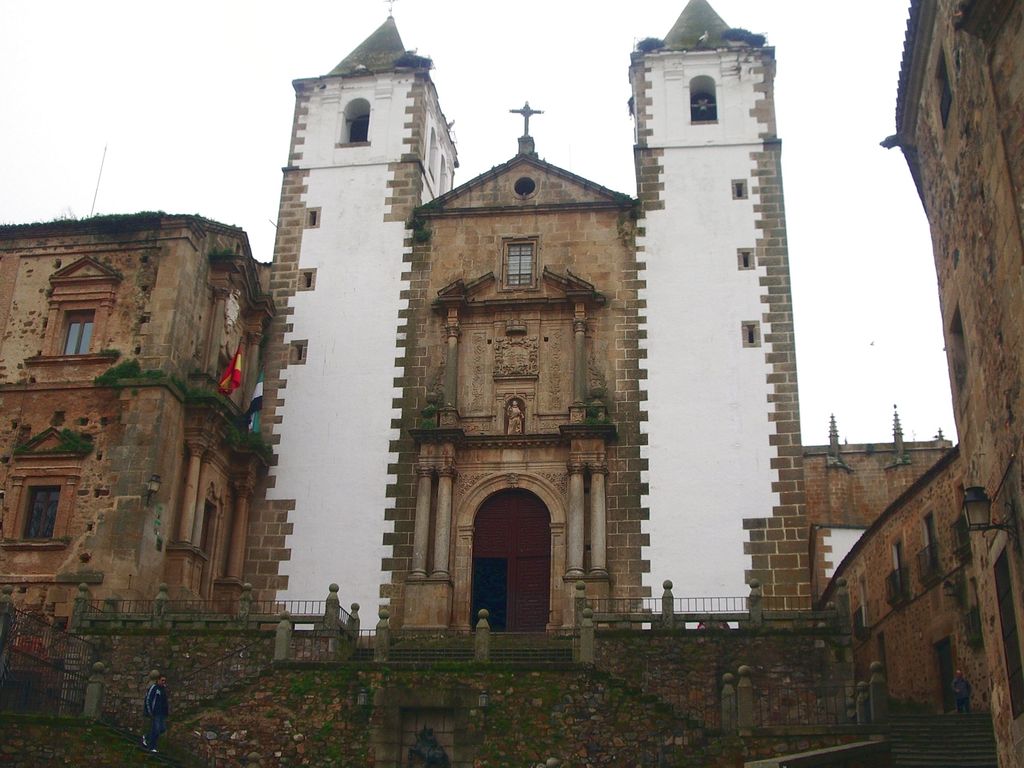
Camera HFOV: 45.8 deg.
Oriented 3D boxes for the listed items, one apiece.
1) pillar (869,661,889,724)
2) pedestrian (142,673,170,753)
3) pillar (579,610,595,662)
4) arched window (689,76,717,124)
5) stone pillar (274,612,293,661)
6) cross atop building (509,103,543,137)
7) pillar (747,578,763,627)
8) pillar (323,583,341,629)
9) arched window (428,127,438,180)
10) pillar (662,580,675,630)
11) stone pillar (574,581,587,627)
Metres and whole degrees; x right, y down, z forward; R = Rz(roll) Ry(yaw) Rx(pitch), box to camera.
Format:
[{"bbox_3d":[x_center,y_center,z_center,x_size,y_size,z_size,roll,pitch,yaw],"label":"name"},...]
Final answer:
[{"bbox_3d":[7.837,6.620,26.033,0.320,1.319,0.320,-2,-24,8],"label":"pillar"},{"bbox_3d":[-8.382,7.774,28.591,0.460,1.728,0.500,-11,-25,28],"label":"pedestrian"},{"bbox_3d":[1.855,6.136,29.612,0.300,1.340,0.300,-2,-22,8],"label":"pillar"},{"bbox_3d":[8.137,-11.990,51.543,1.046,2.397,0.500,-1,-24,7],"label":"arched window"},{"bbox_3d":[-5.822,6.433,30.839,0.300,1.300,0.300,-2,-22,8],"label":"stone pillar"},{"bbox_3d":[0.672,-11.320,52.336,1.502,1.820,0.220,-2,-24,8],"label":"cross atop building"},{"bbox_3d":[6.388,5.778,31.989,0.300,1.294,0.300,-2,-24,8],"label":"pillar"},{"bbox_3d":[-4.956,6.131,33.487,0.300,1.271,0.300,-2,-24,8],"label":"pillar"},{"bbox_3d":[-3.620,-10.250,54.336,0.450,2.350,1.150,-2,-24,8],"label":"arched window"},{"bbox_3d":[4.182,5.913,32.416,0.300,1.340,0.300,-2,-22,8],"label":"pillar"},{"bbox_3d":[1.844,5.914,32.592,0.300,1.292,0.300,-2,-24,8],"label":"stone pillar"}]

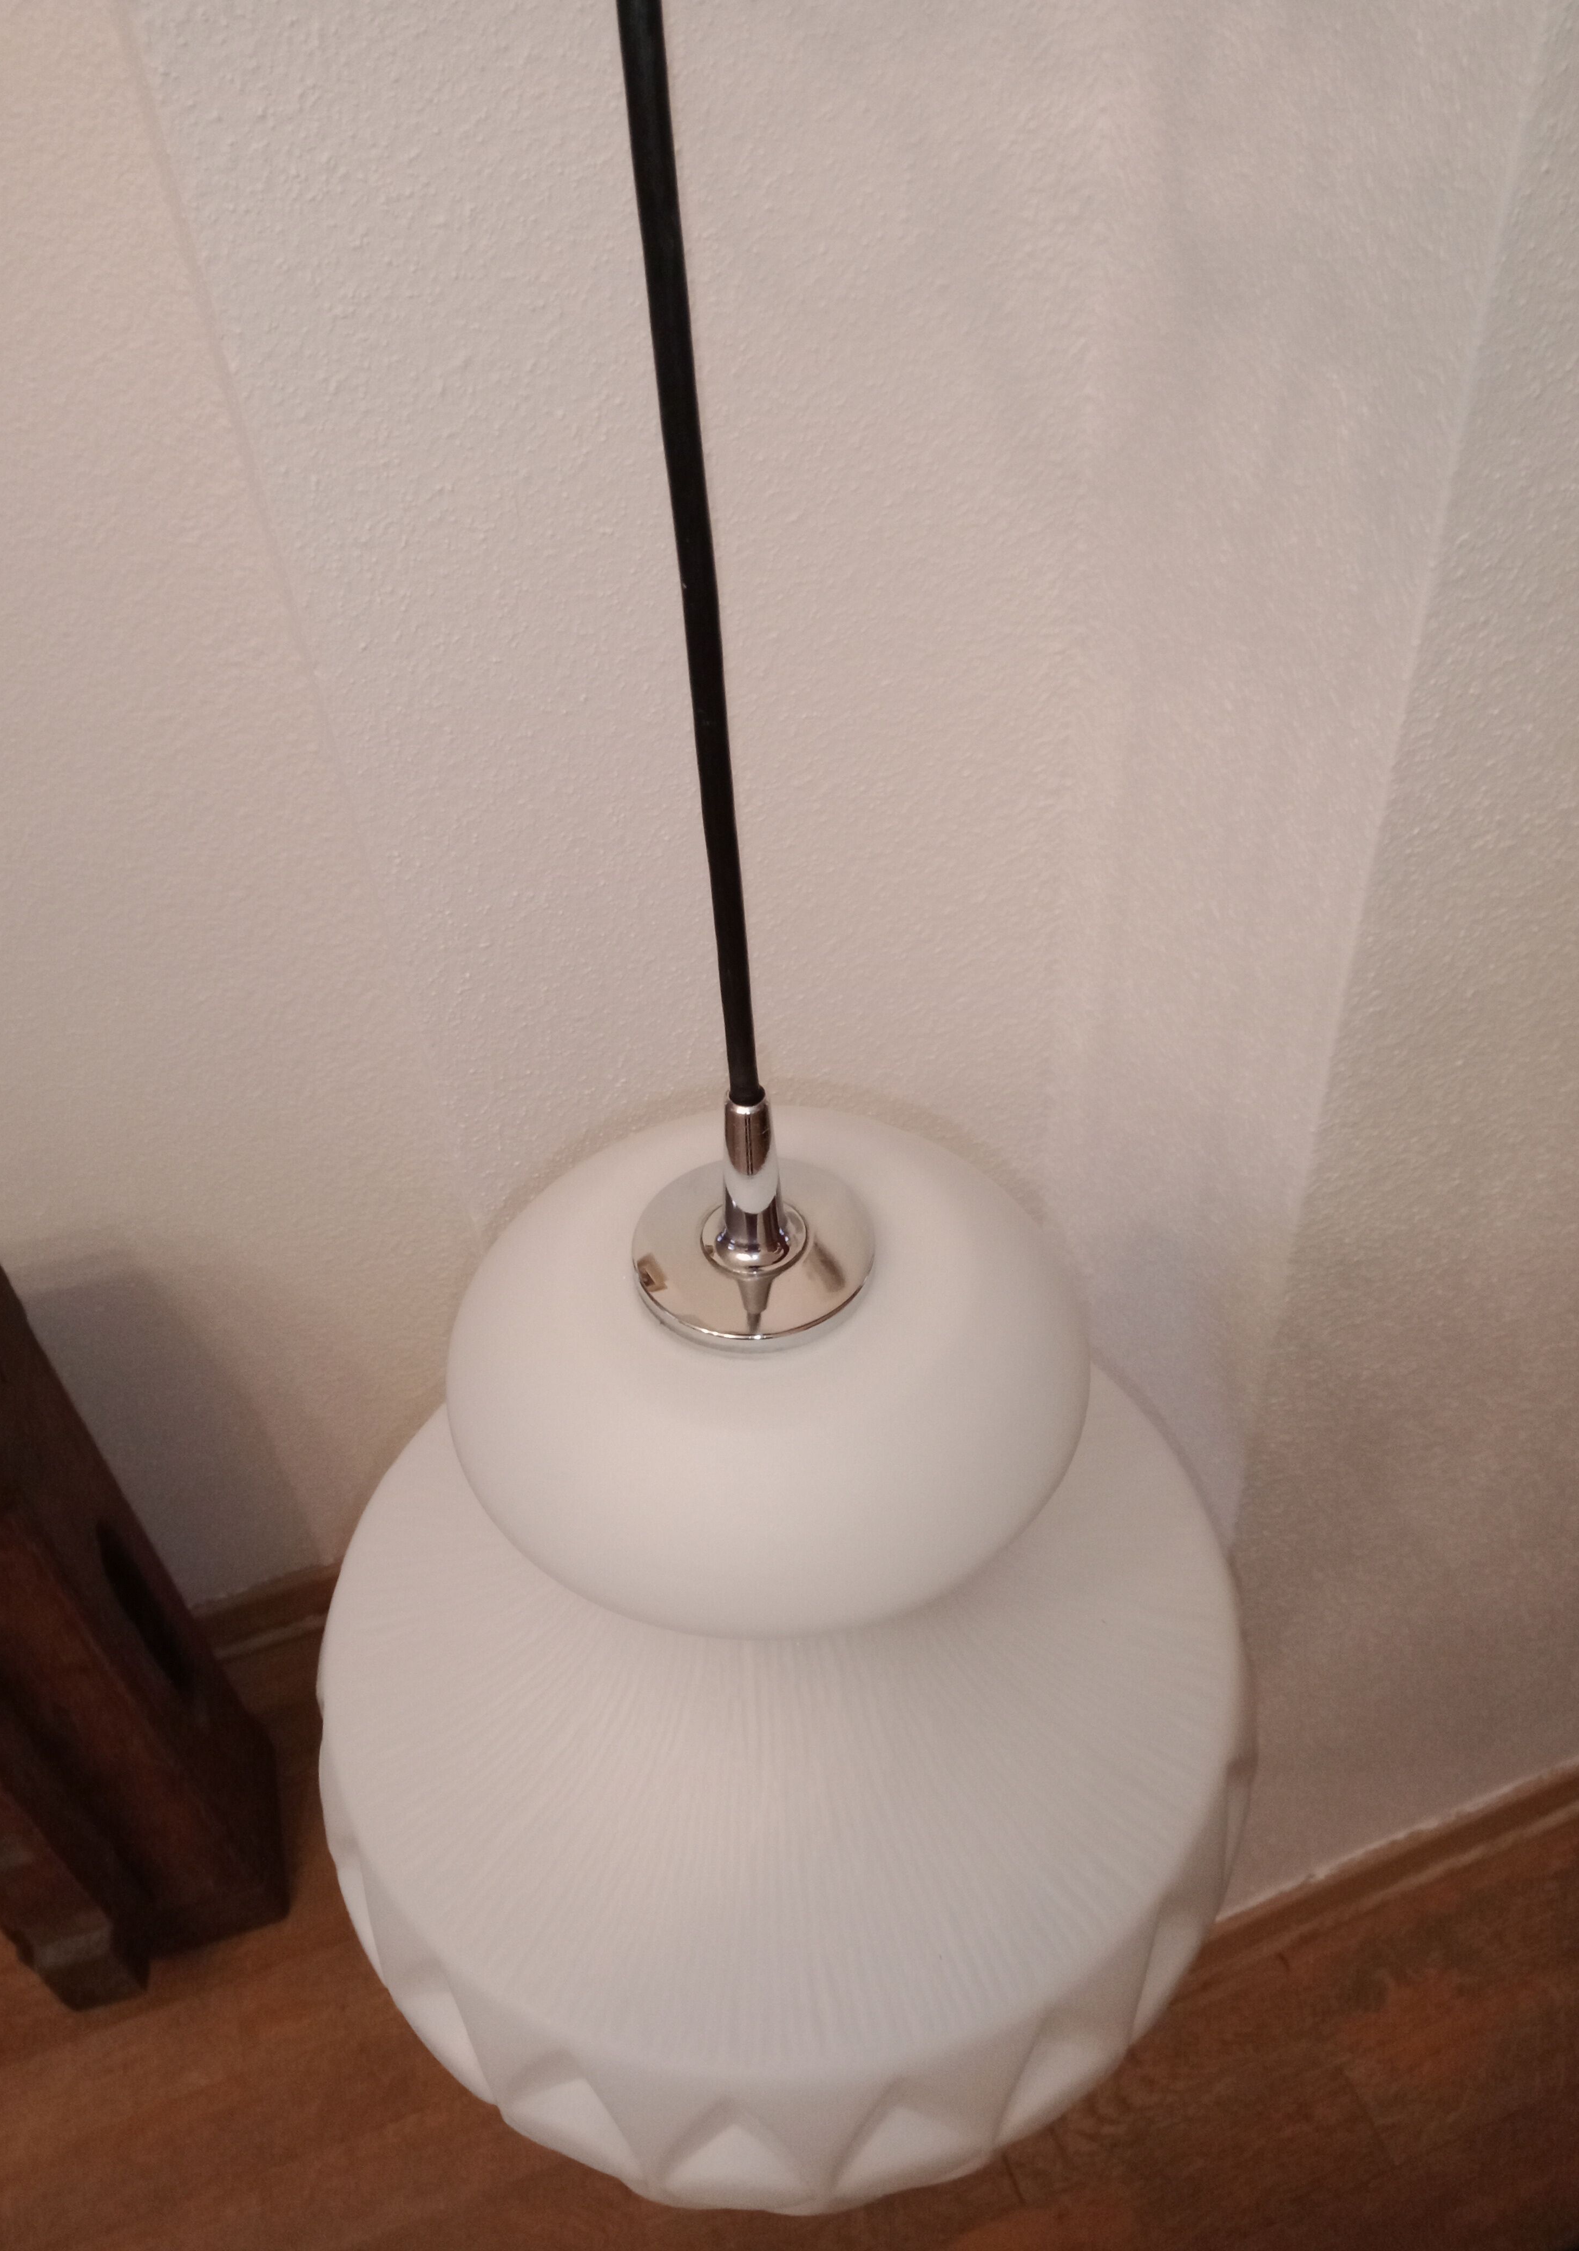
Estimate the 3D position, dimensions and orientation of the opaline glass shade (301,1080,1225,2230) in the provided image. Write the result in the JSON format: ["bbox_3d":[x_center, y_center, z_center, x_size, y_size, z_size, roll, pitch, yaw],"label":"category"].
[{"bbox_3d":[-0.002,0.130,0.513,0.281,0.265,0.281,-4,43,0],"label":"opaline glass shade"}]

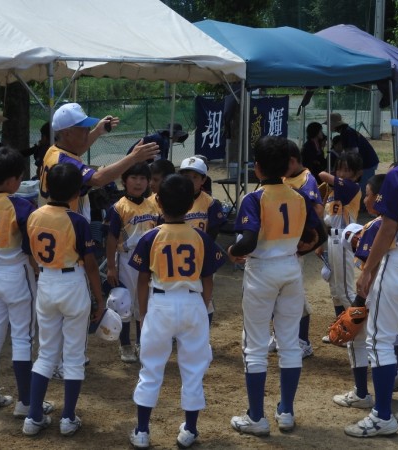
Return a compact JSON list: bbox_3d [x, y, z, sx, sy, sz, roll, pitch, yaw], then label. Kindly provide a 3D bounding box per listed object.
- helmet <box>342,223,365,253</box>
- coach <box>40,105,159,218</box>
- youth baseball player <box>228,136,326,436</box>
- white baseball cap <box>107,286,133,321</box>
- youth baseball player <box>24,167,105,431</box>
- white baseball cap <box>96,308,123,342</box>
[{"bbox_3d":[0.891,0.072,5.997,0.150,0.180,0.250,29,10,15],"label":"helmet"},{"bbox_3d":[-0.643,0.091,6.522,0.640,1.708,0.500,-5,10,-30],"label":"coach"},{"bbox_3d":[0.416,0.323,5.552,0.480,1.582,0.360,-3,9,-21],"label":"youth baseball player"},{"bbox_3d":[-0.537,0.498,6.766,0.180,0.270,0.140,-15,12,0],"label":"white baseball cap"},{"bbox_3d":[-0.712,0.387,5.467,0.370,1.433,0.290,4,9,25],"label":"youth baseball player"},{"bbox_3d":[-0.492,0.550,5.555,0.135,0.170,0.250,26,32,6],"label":"white baseball cap"}]

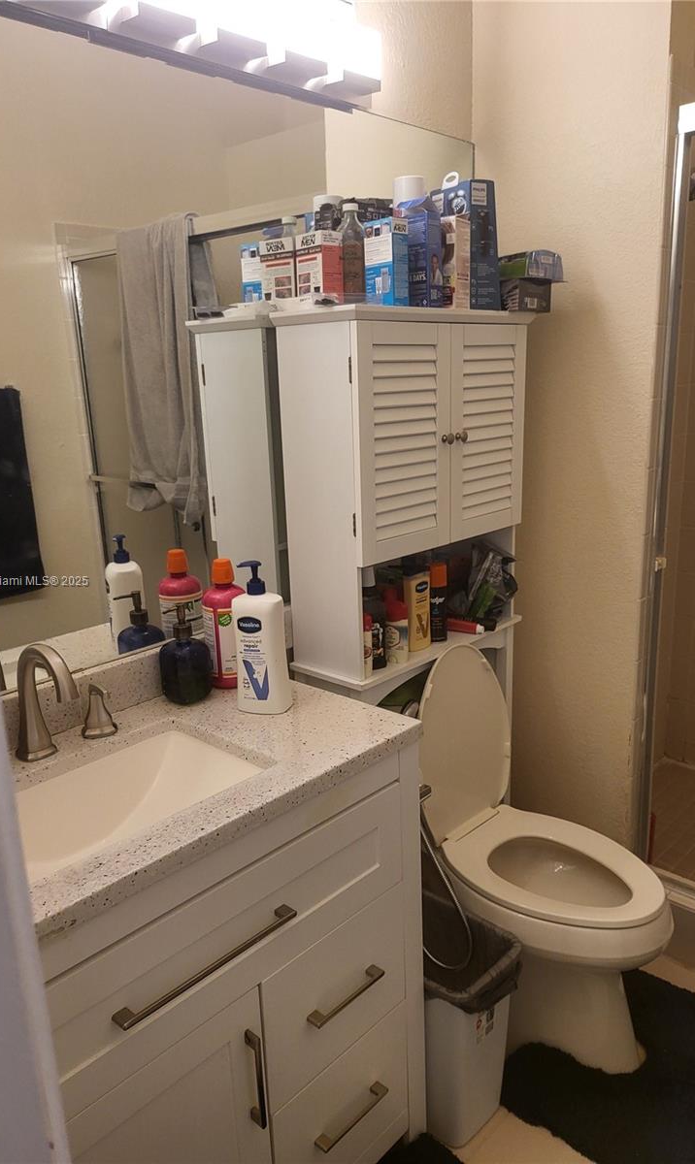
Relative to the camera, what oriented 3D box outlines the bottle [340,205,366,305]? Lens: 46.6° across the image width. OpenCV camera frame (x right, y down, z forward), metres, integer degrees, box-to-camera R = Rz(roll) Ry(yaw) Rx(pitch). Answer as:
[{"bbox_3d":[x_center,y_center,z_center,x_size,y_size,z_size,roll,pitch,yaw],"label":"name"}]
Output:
[{"bbox_3d":[0.010,-0.638,1.595,0.056,0.204,0.056,-2,14,1],"label":"bottle"}]

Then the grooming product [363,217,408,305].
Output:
[{"bbox_3d":[0.077,-0.601,1.533,0.047,0.158,0.070,-15,19,-40],"label":"grooming product"}]

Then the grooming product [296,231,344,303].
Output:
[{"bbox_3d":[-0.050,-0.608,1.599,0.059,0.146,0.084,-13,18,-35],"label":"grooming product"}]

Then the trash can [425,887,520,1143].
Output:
[{"bbox_3d":[0.182,0.875,1.623,0.275,0.376,0.190,11,20,42],"label":"trash can"}]

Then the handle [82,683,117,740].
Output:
[{"bbox_3d":[-0.420,0.212,1.356,0.059,0.085,0.059,11,19,43],"label":"handle"}]

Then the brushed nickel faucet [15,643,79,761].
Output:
[{"bbox_3d":[-0.456,0.185,1.220,0.163,0.194,0.053,11,20,42],"label":"brushed nickel faucet"}]

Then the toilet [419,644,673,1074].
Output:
[{"bbox_3d":[0.344,0.558,1.764,0.743,0.856,0.417,11,19,43],"label":"toilet"}]

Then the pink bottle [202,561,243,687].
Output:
[{"bbox_3d":[-0.227,0.078,1.519,0.084,0.248,0.084,-2,14,1],"label":"pink bottle"}]

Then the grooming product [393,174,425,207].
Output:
[{"bbox_3d":[0.133,-0.710,1.717,0.066,0.270,0.066,11,20,41],"label":"grooming product"}]

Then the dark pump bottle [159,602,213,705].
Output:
[{"bbox_3d":[-0.295,0.127,1.457,0.093,0.177,0.094,-2,14,1],"label":"dark pump bottle"}]

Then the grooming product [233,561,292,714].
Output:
[{"bbox_3d":[-0.154,0.093,1.397,0.089,0.262,0.058,1,15,12],"label":"grooming product"}]

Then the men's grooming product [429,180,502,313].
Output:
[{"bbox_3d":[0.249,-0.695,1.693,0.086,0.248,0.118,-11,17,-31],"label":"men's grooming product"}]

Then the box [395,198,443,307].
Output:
[{"bbox_3d":[0.137,-0.630,1.585,0.076,0.185,0.041,11,19,43],"label":"box"}]

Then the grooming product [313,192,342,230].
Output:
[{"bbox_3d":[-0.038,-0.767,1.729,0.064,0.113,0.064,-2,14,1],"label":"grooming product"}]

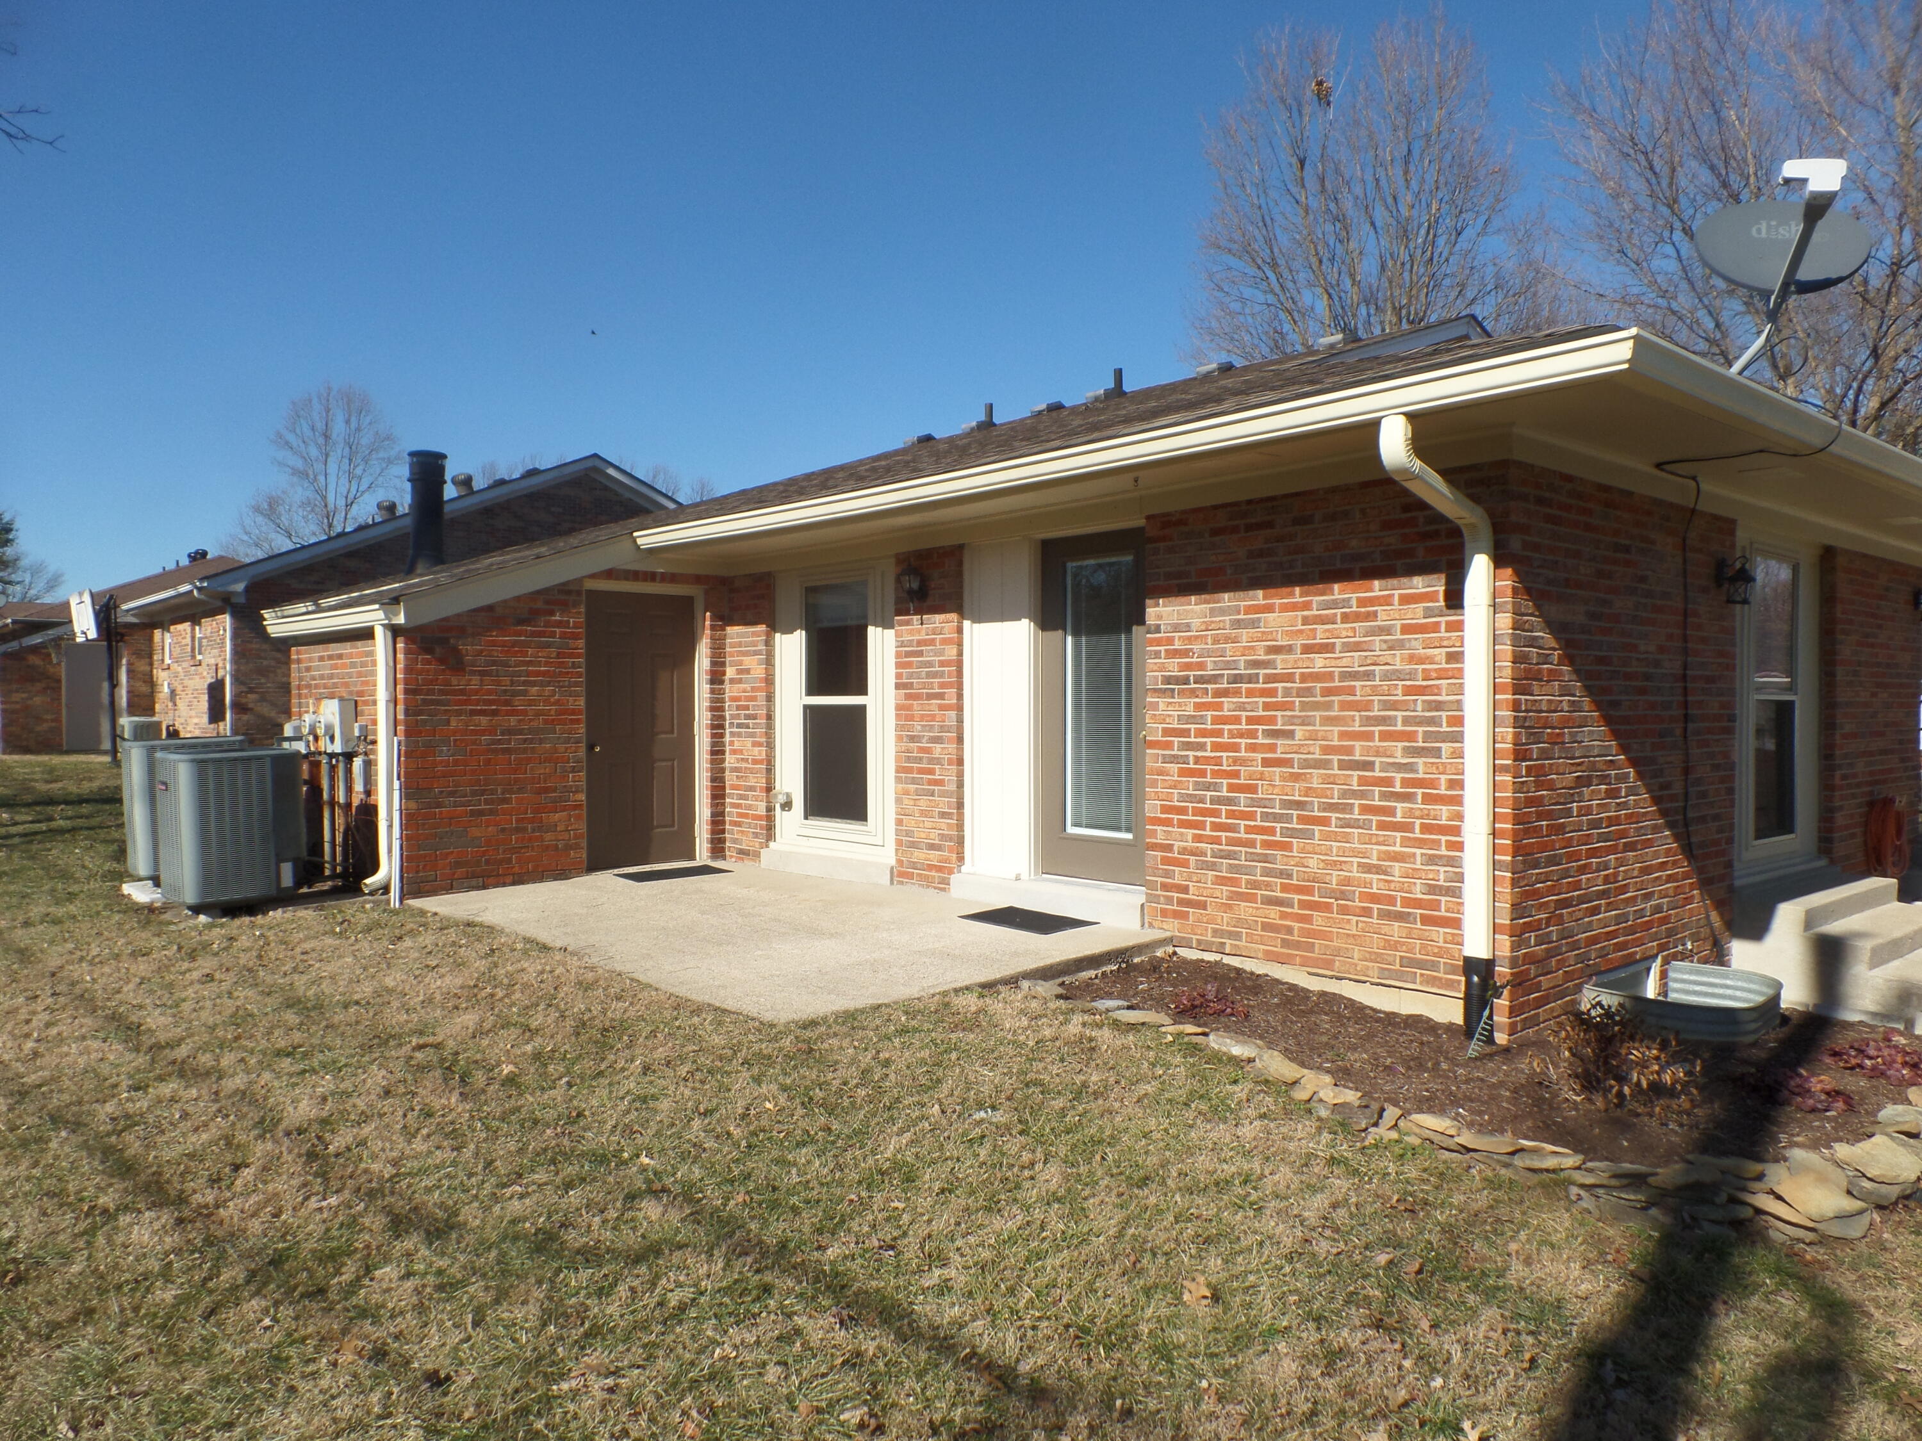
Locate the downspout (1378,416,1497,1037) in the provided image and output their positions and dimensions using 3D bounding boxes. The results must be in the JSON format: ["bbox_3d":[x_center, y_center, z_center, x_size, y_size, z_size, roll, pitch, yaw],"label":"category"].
[{"bbox_3d":[1.973,0.070,5.235,0.720,2.570,0.100,-1,1,-42],"label":"downspout"}]

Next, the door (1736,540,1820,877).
[{"bbox_3d":[5.020,-0.090,7.830,1.450,2.000,0.100,-1,1,-42],"label":"door"}]

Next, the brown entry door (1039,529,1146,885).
[{"bbox_3d":[0.790,-0.070,7.260,0.070,2.020,0.890,-1,1,-42],"label":"brown entry door"}]

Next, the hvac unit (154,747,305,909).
[{"bbox_3d":[-4.826,0.674,8.434,0.740,0.935,0.780,-1,1,-42],"label":"hvac unit"}]

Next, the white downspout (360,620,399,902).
[{"bbox_3d":[-3.880,0.263,8.450,0.210,1.810,0.100,-1,1,-42],"label":"white downspout"}]

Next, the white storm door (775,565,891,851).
[{"bbox_3d":[-0.924,-0.080,9.030,0.100,2.030,1.380,-1,1,-42],"label":"white storm door"}]

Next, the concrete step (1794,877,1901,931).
[{"bbox_3d":[5.130,1.085,7.570,1.850,0.150,0.320,-1,1,-42],"label":"concrete step"}]

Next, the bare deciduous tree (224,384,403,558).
[{"bbox_3d":[-23.000,-5.400,45.000,6.200,13.100,6.000,0,1,0],"label":"bare deciduous tree"}]

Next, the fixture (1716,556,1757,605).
[{"bbox_3d":[4.190,-0.750,6.870,0.125,0.270,0.185,-1,1,-42],"label":"fixture"}]

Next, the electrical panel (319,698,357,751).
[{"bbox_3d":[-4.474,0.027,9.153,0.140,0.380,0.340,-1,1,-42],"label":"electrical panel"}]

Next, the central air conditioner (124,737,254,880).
[{"bbox_3d":[-5.871,0.643,9.634,0.740,0.945,0.780,-1,1,-42],"label":"central air conditioner"}]

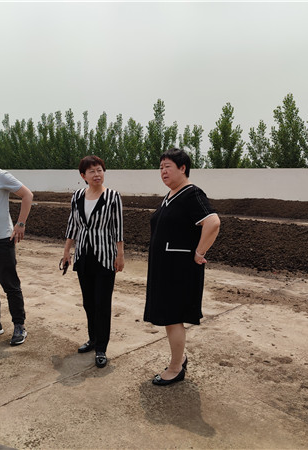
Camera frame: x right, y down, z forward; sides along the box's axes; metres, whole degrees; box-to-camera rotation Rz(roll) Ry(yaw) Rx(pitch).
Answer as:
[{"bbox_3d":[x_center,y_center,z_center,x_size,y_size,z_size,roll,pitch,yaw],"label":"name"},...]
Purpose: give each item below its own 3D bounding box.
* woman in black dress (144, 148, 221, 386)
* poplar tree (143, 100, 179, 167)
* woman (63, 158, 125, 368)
[{"bbox_3d":[0.197,0.289,2.998,0.440,1.614,0.520,-4,8,-30],"label":"woman in black dress"},{"bbox_3d":[0.463,-4.775,26.614,2.119,5.824,2.119,0,7,0],"label":"poplar tree"},{"bbox_3d":[-0.474,0.261,3.351,0.480,1.584,0.320,1,7,11],"label":"woman"}]

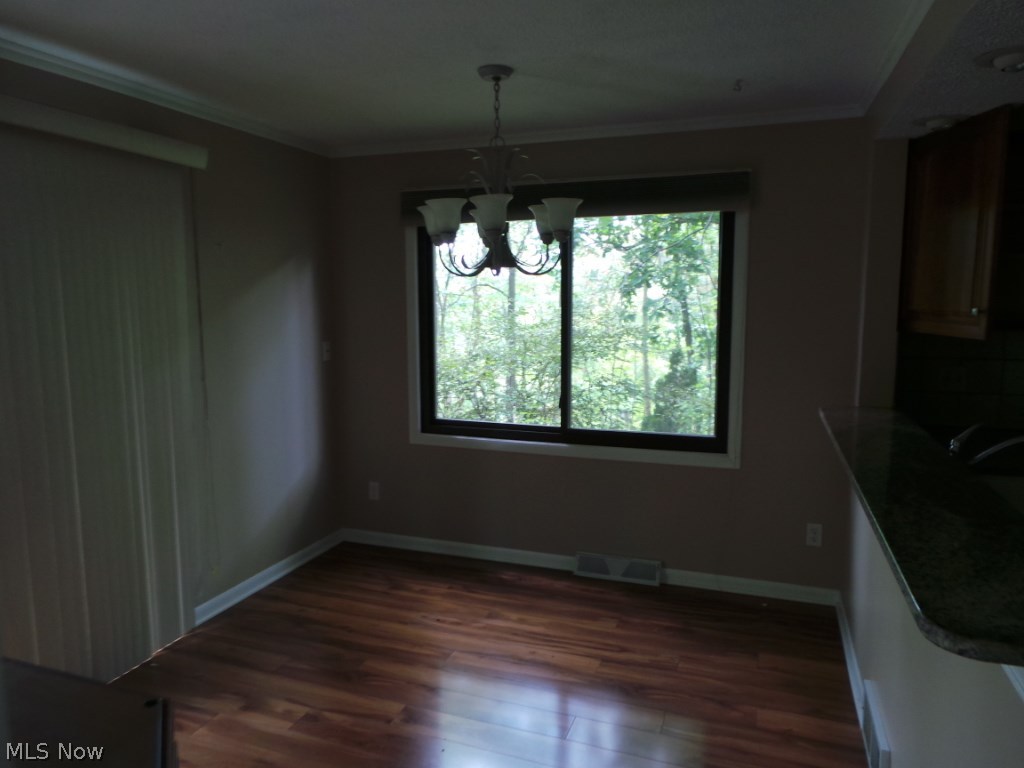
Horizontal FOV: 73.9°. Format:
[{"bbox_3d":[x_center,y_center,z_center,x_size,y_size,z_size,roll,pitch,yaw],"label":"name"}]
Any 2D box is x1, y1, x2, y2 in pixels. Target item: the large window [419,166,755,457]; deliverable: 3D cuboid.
[{"bbox_3d":[0.271,-0.327,3.669,1.850,1.430,0.100,2,8,20],"label":"large window"}]

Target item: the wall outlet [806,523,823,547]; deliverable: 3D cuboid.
[{"bbox_3d":[1.498,0.751,3.370,0.071,0.116,0.012,2,8,20],"label":"wall outlet"}]

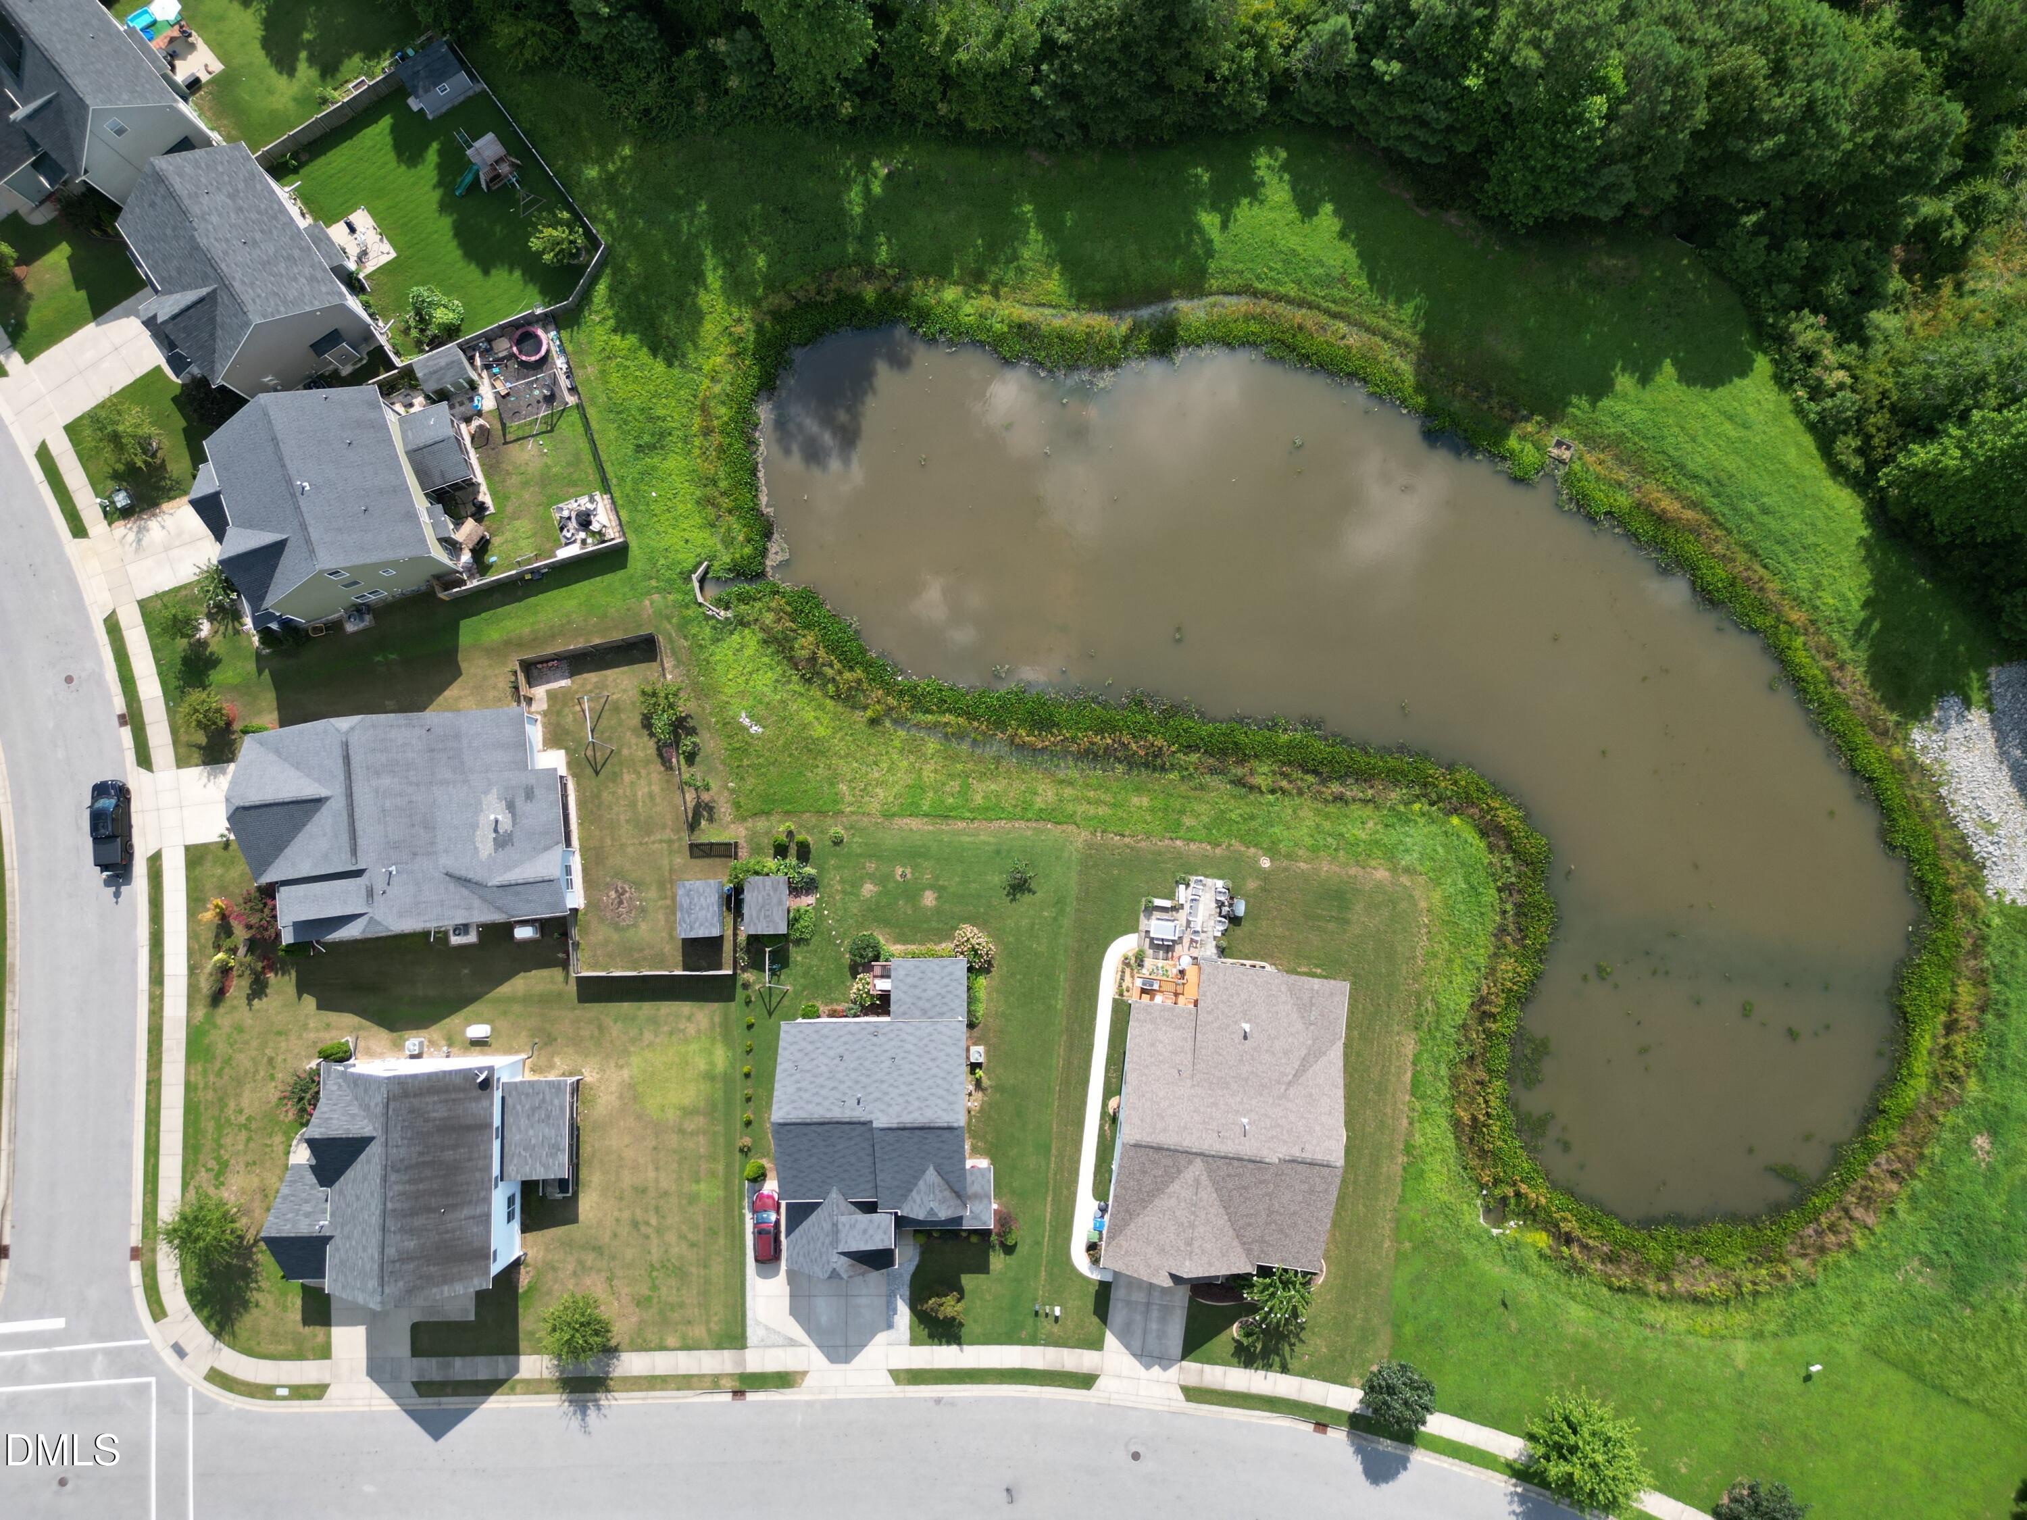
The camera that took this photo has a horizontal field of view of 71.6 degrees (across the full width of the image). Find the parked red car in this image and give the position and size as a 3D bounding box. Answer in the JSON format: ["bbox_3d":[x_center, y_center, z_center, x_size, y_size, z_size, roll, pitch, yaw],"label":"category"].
[{"bbox_3d":[-16.371,31.075,93.502,1.820,1.660,4.640,0,86,0],"label":"parked red car"}]

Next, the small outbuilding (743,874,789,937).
[{"bbox_3d":[-16.460,9.805,94.596,2.900,2.800,3.820,0,86,0],"label":"small outbuilding"}]

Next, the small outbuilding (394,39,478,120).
[{"bbox_3d":[-40.840,-48.147,99.043,3.730,2.900,2.650,-31,86,-2],"label":"small outbuilding"}]

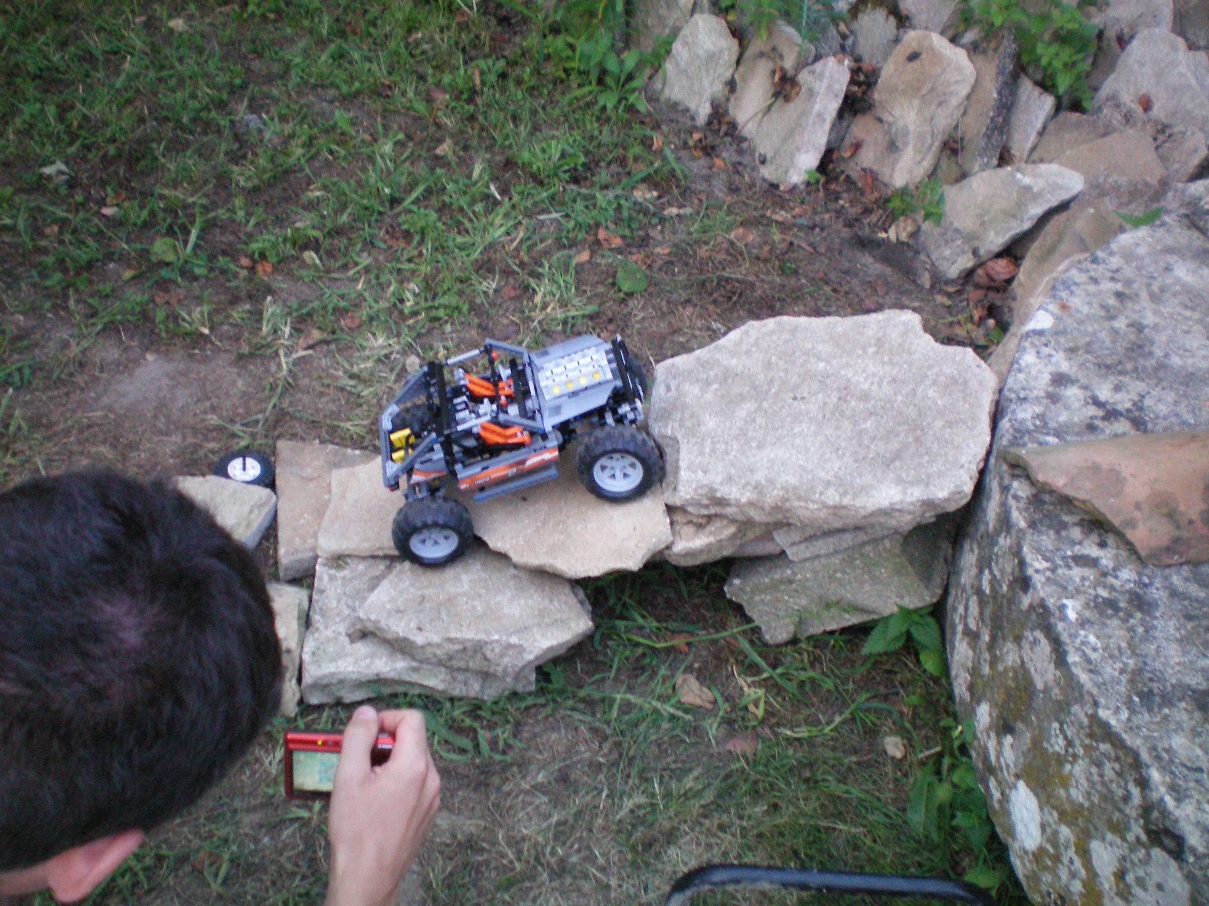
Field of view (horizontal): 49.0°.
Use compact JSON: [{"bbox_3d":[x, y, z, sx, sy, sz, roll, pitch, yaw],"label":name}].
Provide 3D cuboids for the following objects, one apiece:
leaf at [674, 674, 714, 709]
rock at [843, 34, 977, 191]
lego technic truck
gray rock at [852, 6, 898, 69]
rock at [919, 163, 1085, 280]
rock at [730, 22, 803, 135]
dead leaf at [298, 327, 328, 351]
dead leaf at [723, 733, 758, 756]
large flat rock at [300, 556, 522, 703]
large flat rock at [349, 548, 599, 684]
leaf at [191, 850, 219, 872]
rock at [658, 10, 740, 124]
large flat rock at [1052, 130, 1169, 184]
[{"bbox_3d":[0.108,0.284,1.583,0.031,0.018,0.050,-33,58,-31],"label":"leaf"},{"bbox_3d":[0.505,-0.563,2.183,0.165,0.255,0.090,10,21,5],"label":"rock"},{"bbox_3d":[-0.116,-0.026,1.532,0.325,0.178,0.190,-20,51,5],"label":"lego technic truck"},{"bbox_3d":[0.457,-0.689,2.256,0.079,0.134,0.070,-1,19,9],"label":"gray rock"},{"bbox_3d":[0.600,-0.351,2.009,0.251,0.070,0.114,-28,77,3],"label":"rock"},{"bbox_3d":[0.280,-0.634,2.279,0.105,0.207,0.080,18,22,7],"label":"rock"},{"bbox_3d":[-0.426,-0.167,1.935,0.042,0.012,0.039,0,50,0],"label":"dead leaf"},{"bbox_3d":[0.157,0.338,1.541,0.042,0.015,0.033,7,47,0],"label":"dead leaf"},{"bbox_3d":[-0.215,0.199,1.598,0.265,0.075,0.190,0,50,0],"label":"large flat rock"},{"bbox_3d":[-0.151,0.177,1.554,0.265,0.060,0.160,3,47,-4],"label":"large flat rock"},{"bbox_3d":[-0.429,0.439,1.427,0.031,0.012,0.028,0,50,0],"label":"leaf"},{"bbox_3d":[0.171,-0.656,2.297,0.126,0.201,0.070,2,20,9],"label":"rock"},{"bbox_3d":[0.880,-0.513,2.305,0.185,0.055,0.125,-1,55,8],"label":"large flat rock"}]

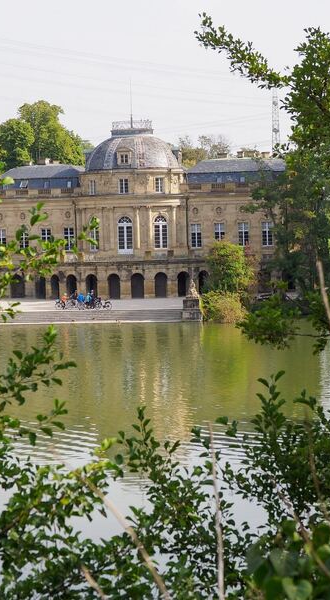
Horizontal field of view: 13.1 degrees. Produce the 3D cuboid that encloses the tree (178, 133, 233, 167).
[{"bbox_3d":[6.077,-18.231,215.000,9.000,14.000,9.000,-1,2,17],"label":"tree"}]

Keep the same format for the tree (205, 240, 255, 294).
[{"bbox_3d":[6.354,-2.959,139.000,5.000,5.700,4.800,-1,2,0],"label":"tree"}]

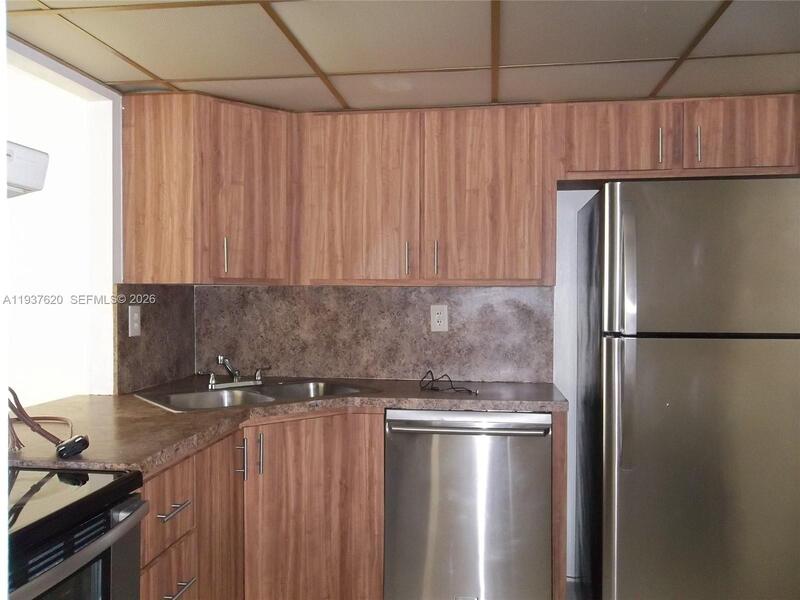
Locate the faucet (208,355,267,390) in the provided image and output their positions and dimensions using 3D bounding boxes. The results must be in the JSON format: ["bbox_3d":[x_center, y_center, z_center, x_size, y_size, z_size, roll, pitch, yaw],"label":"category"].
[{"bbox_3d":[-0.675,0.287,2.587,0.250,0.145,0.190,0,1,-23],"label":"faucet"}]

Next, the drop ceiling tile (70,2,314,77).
[{"bbox_3d":[-0.623,-0.823,2.005,0.600,0.020,0.600,0,1,8],"label":"drop ceiling tile"}]

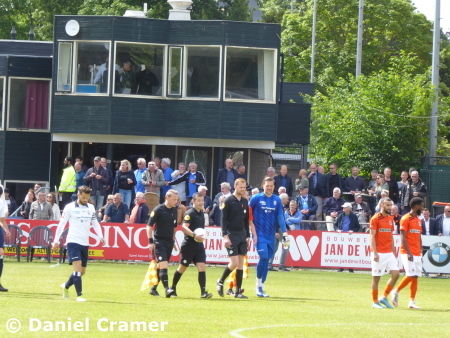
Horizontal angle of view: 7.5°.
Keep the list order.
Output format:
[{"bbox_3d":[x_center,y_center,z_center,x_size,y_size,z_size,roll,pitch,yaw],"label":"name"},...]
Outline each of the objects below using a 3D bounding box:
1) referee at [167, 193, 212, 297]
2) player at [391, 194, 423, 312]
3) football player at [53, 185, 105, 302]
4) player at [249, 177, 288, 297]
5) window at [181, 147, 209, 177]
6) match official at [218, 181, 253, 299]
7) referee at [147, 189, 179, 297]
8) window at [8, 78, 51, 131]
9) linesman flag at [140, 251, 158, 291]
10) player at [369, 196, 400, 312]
[{"bbox_3d":[-0.565,1.211,54.400,0.530,1.680,0.700,3,-1,-38],"label":"referee"},{"bbox_3d":[2.824,1.304,53.400,0.580,1.740,0.520,2,0,40],"label":"player"},{"bbox_3d":[-2.210,1.134,52.200,0.680,1.750,0.520,2,0,-33],"label":"football player"},{"bbox_3d":[0.682,1.099,55.300,0.620,1.930,0.460,2,-1,-16],"label":"player"},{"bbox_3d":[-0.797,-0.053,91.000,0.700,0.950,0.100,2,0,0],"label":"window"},{"bbox_3d":[0.142,1.102,54.400,0.550,1.880,0.550,2,0,-40],"label":"match official"},{"bbox_3d":[-0.982,1.177,54.400,0.520,1.710,0.480,3,-1,-41],"label":"referee"},{"bbox_3d":[-4.955,-1.627,87.500,1.260,1.350,0.120,2,0,-27],"label":"window"},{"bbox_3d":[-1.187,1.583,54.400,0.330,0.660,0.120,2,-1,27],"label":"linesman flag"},{"bbox_3d":[2.474,1.304,53.200,0.540,1.730,0.520,2,0,-42],"label":"player"}]

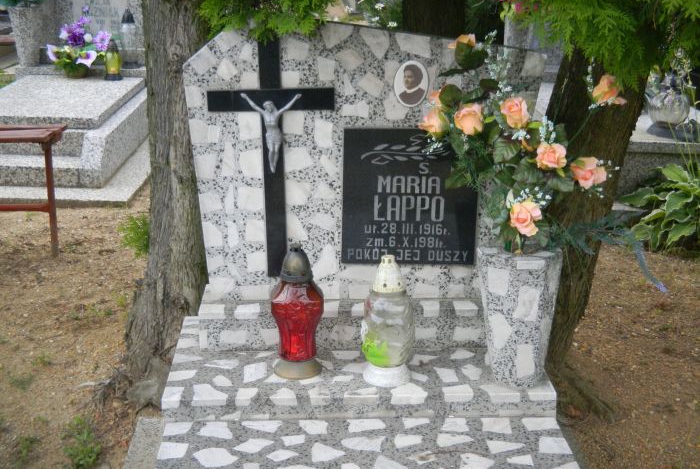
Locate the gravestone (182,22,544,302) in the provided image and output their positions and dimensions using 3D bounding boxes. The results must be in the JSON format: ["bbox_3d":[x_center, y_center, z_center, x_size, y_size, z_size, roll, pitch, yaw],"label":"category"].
[{"bbox_3d":[0.032,-0.171,2.564,0.803,0.657,0.075,0,18,-2],"label":"gravestone"}]

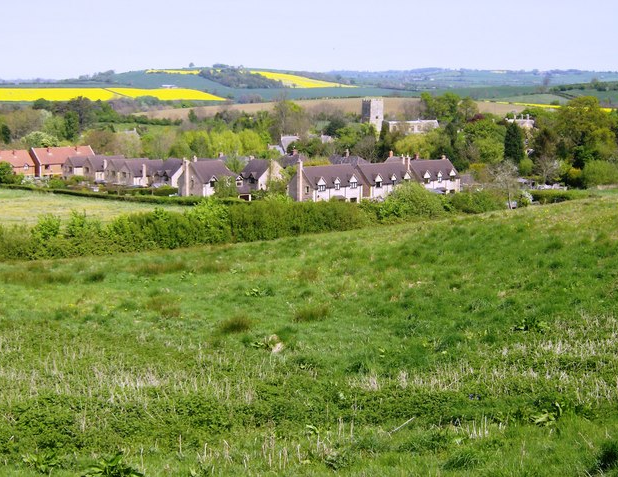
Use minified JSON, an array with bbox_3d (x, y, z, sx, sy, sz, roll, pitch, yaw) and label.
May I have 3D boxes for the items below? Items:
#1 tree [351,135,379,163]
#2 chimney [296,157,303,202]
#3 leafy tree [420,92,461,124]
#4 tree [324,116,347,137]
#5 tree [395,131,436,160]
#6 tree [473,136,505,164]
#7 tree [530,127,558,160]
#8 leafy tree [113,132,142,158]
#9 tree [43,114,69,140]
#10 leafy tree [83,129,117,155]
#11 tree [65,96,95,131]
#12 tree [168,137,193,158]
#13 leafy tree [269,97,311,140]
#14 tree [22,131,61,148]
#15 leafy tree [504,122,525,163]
[{"bbox_3d":[14.770,-23.430,275.000,6.920,8.520,6.580,0,8,0],"label":"tree"},{"bbox_3d":[-1.780,-11.130,200.000,0.700,9.590,1.000,-8,12,-44],"label":"chimney"},{"bbox_3d":[51.560,-47.240,405.000,16.470,20.200,15.640,0,8,0],"label":"leafy tree"},{"bbox_3d":[9.750,-40.460,380.000,8.830,8.830,8.390,0,8,0],"label":"tree"},{"bbox_3d":[31.440,-27.020,305.000,12.990,9.850,12.340,0,8,0],"label":"tree"},{"bbox_3d":[48.050,-22.630,275.000,8.520,9.150,8.090,0,8,0],"label":"tree"},{"bbox_3d":[62.430,-24.890,275.000,7.450,9.850,7.080,0,8,0],"label":"tree"},{"bbox_3d":[-55.350,-27.600,315.000,8.540,9.550,8.110,0,8,0],"label":"leafy tree"},{"bbox_3d":[-94.110,-40.810,385.000,9.690,10.810,9.210,0,8,0],"label":"tree"},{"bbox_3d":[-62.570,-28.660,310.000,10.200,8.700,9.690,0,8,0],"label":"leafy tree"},{"bbox_3d":[-90.690,-48.420,410.000,11.910,16.040,11.310,0,8,0],"label":"tree"},{"bbox_3d":[-35.450,-24.550,285.000,7.170,7.170,6.810,0,8,0],"label":"tree"},{"bbox_3d":[-6.800,-40.950,360.000,13.940,15.680,13.240,0,8,0],"label":"leafy tree"},{"bbox_3d":[-84.160,-29.100,325.000,12.580,9.860,11.960,0,8,0],"label":"tree"},{"bbox_3d":[55.700,-25.750,280.000,5.960,11.380,5.670,0,8,0],"label":"leafy tree"}]

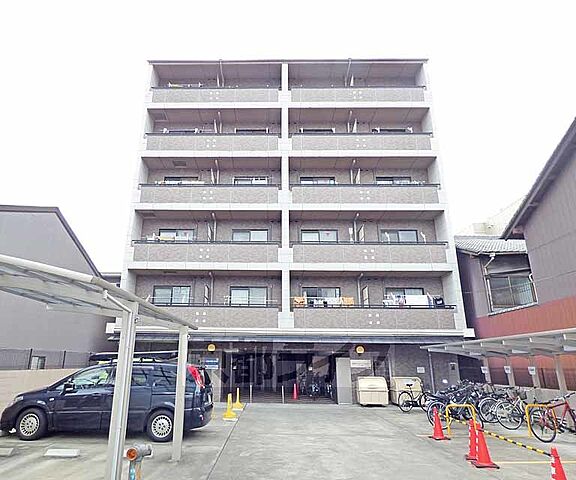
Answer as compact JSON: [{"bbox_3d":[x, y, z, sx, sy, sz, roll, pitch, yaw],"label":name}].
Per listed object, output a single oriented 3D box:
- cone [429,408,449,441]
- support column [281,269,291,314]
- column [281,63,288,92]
[{"bbox_3d":[3.622,4.410,8.380,0.370,0.690,0.370,0,-18,0],"label":"cone"},{"bbox_3d":[-0.091,2.300,15.321,0.350,1.821,0.340,0,-18,0],"label":"support column"},{"bbox_3d":[-0.113,-8.760,18.965,0.350,1.857,0.340,0,-18,0],"label":"column"}]

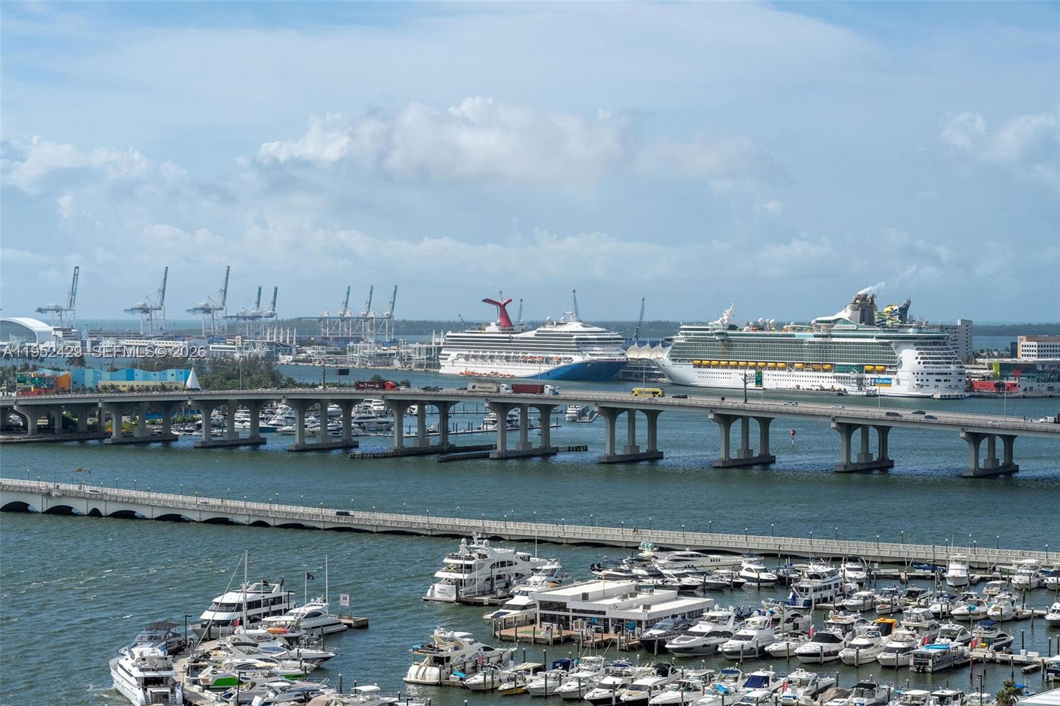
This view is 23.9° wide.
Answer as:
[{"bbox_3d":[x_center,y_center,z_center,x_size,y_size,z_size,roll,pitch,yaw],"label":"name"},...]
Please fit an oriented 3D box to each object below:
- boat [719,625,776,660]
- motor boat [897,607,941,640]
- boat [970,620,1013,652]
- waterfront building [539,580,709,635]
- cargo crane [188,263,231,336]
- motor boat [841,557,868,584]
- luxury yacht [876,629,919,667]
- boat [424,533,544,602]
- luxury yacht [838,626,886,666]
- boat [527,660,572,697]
[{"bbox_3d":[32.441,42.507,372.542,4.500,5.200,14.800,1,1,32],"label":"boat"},{"bbox_3d":[65.460,45.730,415.150,4.180,5.700,13.040,1,1,29],"label":"motor boat"},{"bbox_3d":[72.960,44.181,391.382,3.900,4.600,10.500,1,1,34],"label":"boat"},{"bbox_3d":[15.302,40.509,399.656,19.800,5.900,23.200,1,1,31],"label":"waterfront building"},{"bbox_3d":[-484.511,-71.430,3768.316,80.000,117.000,26.000,-1,1,-40],"label":"cargo crane"},{"bbox_3d":[61.378,41.214,476.288,4.100,4.500,12.000,0,1,-2],"label":"motor boat"},{"bbox_3d":[55.261,44.323,377.374,3.800,4.700,11.000,1,1,33],"label":"luxury yacht"},{"bbox_3d":[-7.250,40.980,488.930,7.540,12.730,36.670,1,1,33],"label":"boat"},{"bbox_3d":[52.120,46.210,396.210,4.280,5.300,14.060,1,1,29],"label":"luxury yacht"},{"bbox_3d":[2.000,47.210,364.240,3.260,3.870,10.390,1,1,29],"label":"boat"}]

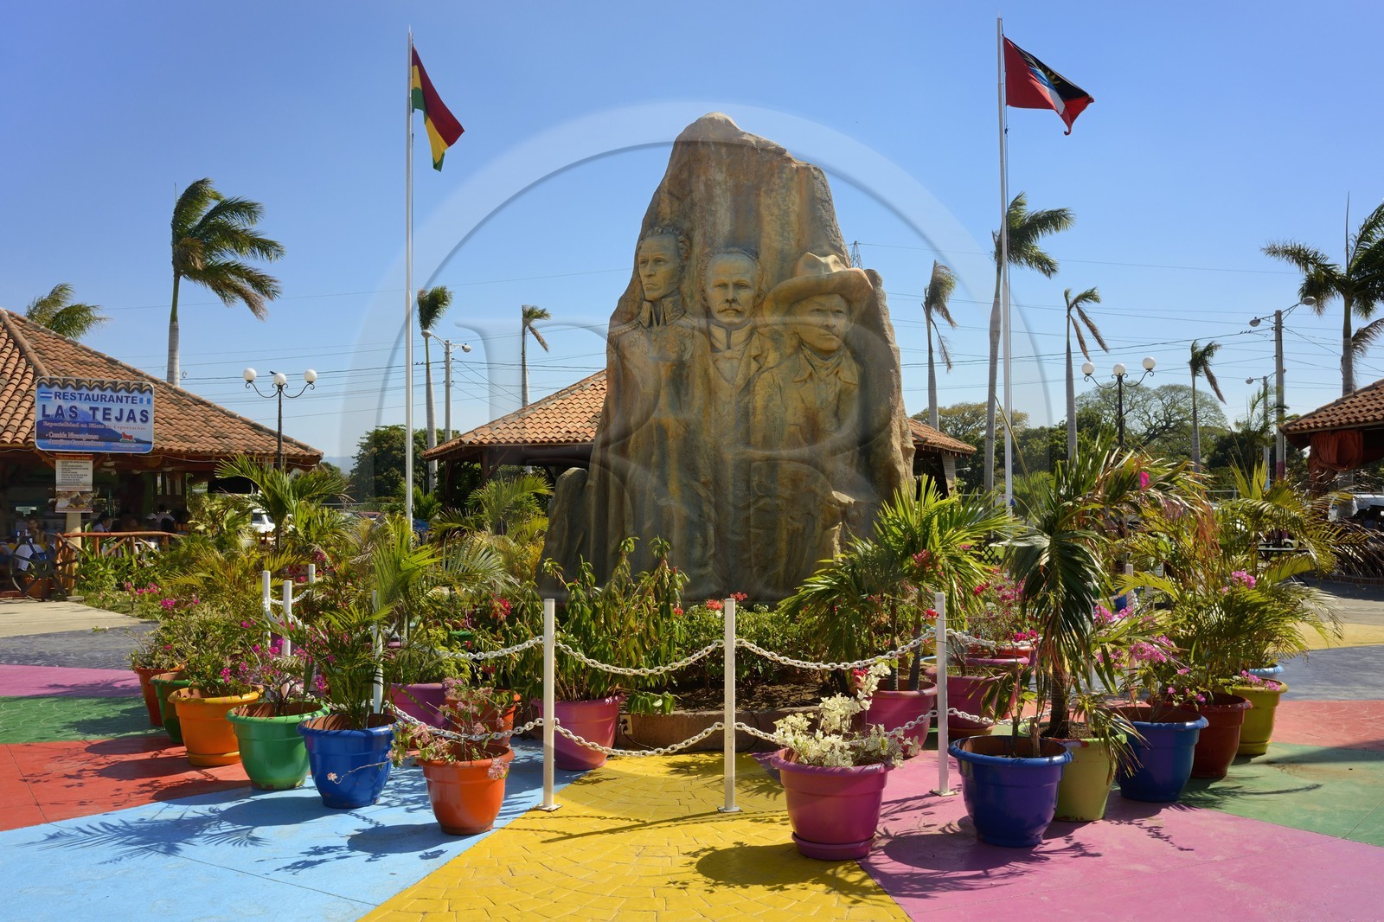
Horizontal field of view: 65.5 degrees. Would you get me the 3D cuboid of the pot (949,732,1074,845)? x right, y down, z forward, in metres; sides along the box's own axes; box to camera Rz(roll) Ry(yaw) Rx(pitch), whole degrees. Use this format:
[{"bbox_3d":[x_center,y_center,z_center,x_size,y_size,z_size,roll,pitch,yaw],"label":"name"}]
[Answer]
[{"bbox_3d":[1.414,1.468,4.767,0.526,0.385,0.526,0,-2,0],"label":"pot"}]

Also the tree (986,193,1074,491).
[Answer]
[{"bbox_3d":[11.894,-3.278,38.000,3.200,12.366,2.600,0,-2,0],"label":"tree"}]

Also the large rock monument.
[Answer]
[{"bbox_3d":[0.281,-0.607,8.600,2.934,4.346,1.700,0,-2,2],"label":"large rock monument"}]

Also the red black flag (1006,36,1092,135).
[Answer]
[{"bbox_3d":[4.709,-4.948,14.200,1.200,1.250,0.380,0,-2,-9],"label":"red black flag"}]

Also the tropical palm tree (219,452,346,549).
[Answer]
[{"bbox_3d":[-3.803,0.888,10.000,1.220,1.895,1.150,0,-2,0],"label":"tropical palm tree"}]

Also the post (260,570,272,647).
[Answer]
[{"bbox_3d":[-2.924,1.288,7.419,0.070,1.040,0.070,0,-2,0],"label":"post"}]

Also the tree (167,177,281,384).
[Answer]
[{"bbox_3d":[-12.992,-2.597,30.190,3.225,10.513,2.800,1,-2,-23],"label":"tree"}]

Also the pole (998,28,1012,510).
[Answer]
[{"bbox_3d":[3.898,-1.750,13.400,0.090,7.557,0.090,0,-2,0],"label":"pole"}]

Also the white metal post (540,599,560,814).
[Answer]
[{"bbox_3d":[-0.723,1.231,5.465,0.100,1.050,0.100,-1,-2,14],"label":"white metal post"}]

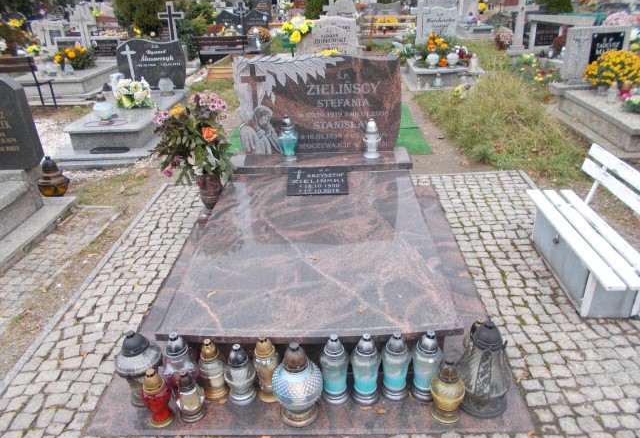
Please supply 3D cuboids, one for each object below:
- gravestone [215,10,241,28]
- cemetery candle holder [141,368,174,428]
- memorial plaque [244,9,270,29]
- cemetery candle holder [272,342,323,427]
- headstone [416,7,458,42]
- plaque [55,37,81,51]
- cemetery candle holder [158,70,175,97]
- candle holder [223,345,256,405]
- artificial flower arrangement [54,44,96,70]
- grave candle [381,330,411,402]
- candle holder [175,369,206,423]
[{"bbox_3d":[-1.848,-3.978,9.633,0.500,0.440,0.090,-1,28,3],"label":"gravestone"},{"bbox_3d":[-0.600,0.650,1.771,0.111,0.241,0.111,0,28,3],"label":"cemetery candle holder"},{"bbox_3d":[-1.101,-3.426,8.424,0.460,0.470,0.080,0,28,3],"label":"memorial plaque"},{"bbox_3d":[-0.080,0.584,1.750,0.188,0.326,0.188,-1,28,3],"label":"cemetery candle holder"},{"bbox_3d":[1.881,-3.066,7.749,0.660,0.630,0.110,-2,28,4],"label":"headstone"},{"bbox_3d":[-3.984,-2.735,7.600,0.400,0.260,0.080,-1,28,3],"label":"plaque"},{"bbox_3d":[-1.840,-1.619,5.752,0.165,0.277,0.165,-2,28,4],"label":"cemetery candle holder"},{"bbox_3d":[-0.316,0.604,1.901,0.122,0.258,0.122,-2,28,4],"label":"candle holder"},{"bbox_3d":[-3.990,-2.674,7.935,0.560,0.350,0.420,-2,28,4],"label":"artificial flower arrangement"},{"bbox_3d":[0.288,0.551,1.825,0.114,0.285,0.114,-1,28,3],"label":"grave candle"},{"bbox_3d":[-0.487,0.649,1.791,0.105,0.204,0.105,-1,28,3],"label":"candle holder"}]

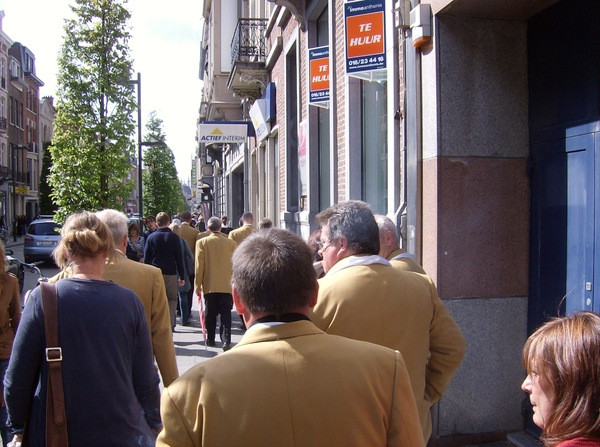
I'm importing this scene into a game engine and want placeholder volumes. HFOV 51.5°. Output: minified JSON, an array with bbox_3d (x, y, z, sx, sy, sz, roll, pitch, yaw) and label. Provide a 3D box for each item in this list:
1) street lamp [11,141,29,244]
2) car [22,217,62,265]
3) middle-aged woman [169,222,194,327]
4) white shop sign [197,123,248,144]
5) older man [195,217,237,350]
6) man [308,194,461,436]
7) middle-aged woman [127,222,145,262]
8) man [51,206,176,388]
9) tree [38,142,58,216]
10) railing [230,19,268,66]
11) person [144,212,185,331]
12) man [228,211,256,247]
[{"bbox_3d":[-18.488,-2.102,41.051,1.250,6.400,0.350,-1,1,-10],"label":"street lamp"},{"bbox_3d":[-9.930,0.635,25.816,1.880,1.660,4.750,0,1,-11],"label":"car"},{"bbox_3d":[-1.937,0.804,10.050,0.480,1.650,0.380,0,1,-11],"label":"middle-aged woman"},{"bbox_3d":[-2.021,-2.363,16.400,1.270,0.490,0.130,0,1,-8],"label":"white shop sign"},{"bbox_3d":[-1.129,0.786,8.350,0.570,1.740,0.420,0,1,-11],"label":"older man"},{"bbox_3d":[0.331,0.818,2.414,0.620,1.810,0.420,-1,1,-14],"label":"man"},{"bbox_3d":[-2.937,0.806,11.113,0.500,1.630,0.330,-1,1,-12],"label":"middle-aged woman"},{"bbox_3d":[-0.903,0.830,3.014,0.600,1.790,0.400,-1,1,-10],"label":"man"},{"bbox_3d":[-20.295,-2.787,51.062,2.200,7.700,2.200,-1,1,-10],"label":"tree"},{"bbox_3d":[-1.231,-4.082,15.185,0.710,1.000,2.610,0,1,-11],"label":"railing"},{"bbox_3d":[-2.082,0.736,9.600,0.600,1.800,0.420,0,1,-11],"label":"person"},{"bbox_3d":[-0.813,0.728,9.714,0.570,1.800,0.360,-1,1,-10],"label":"man"}]

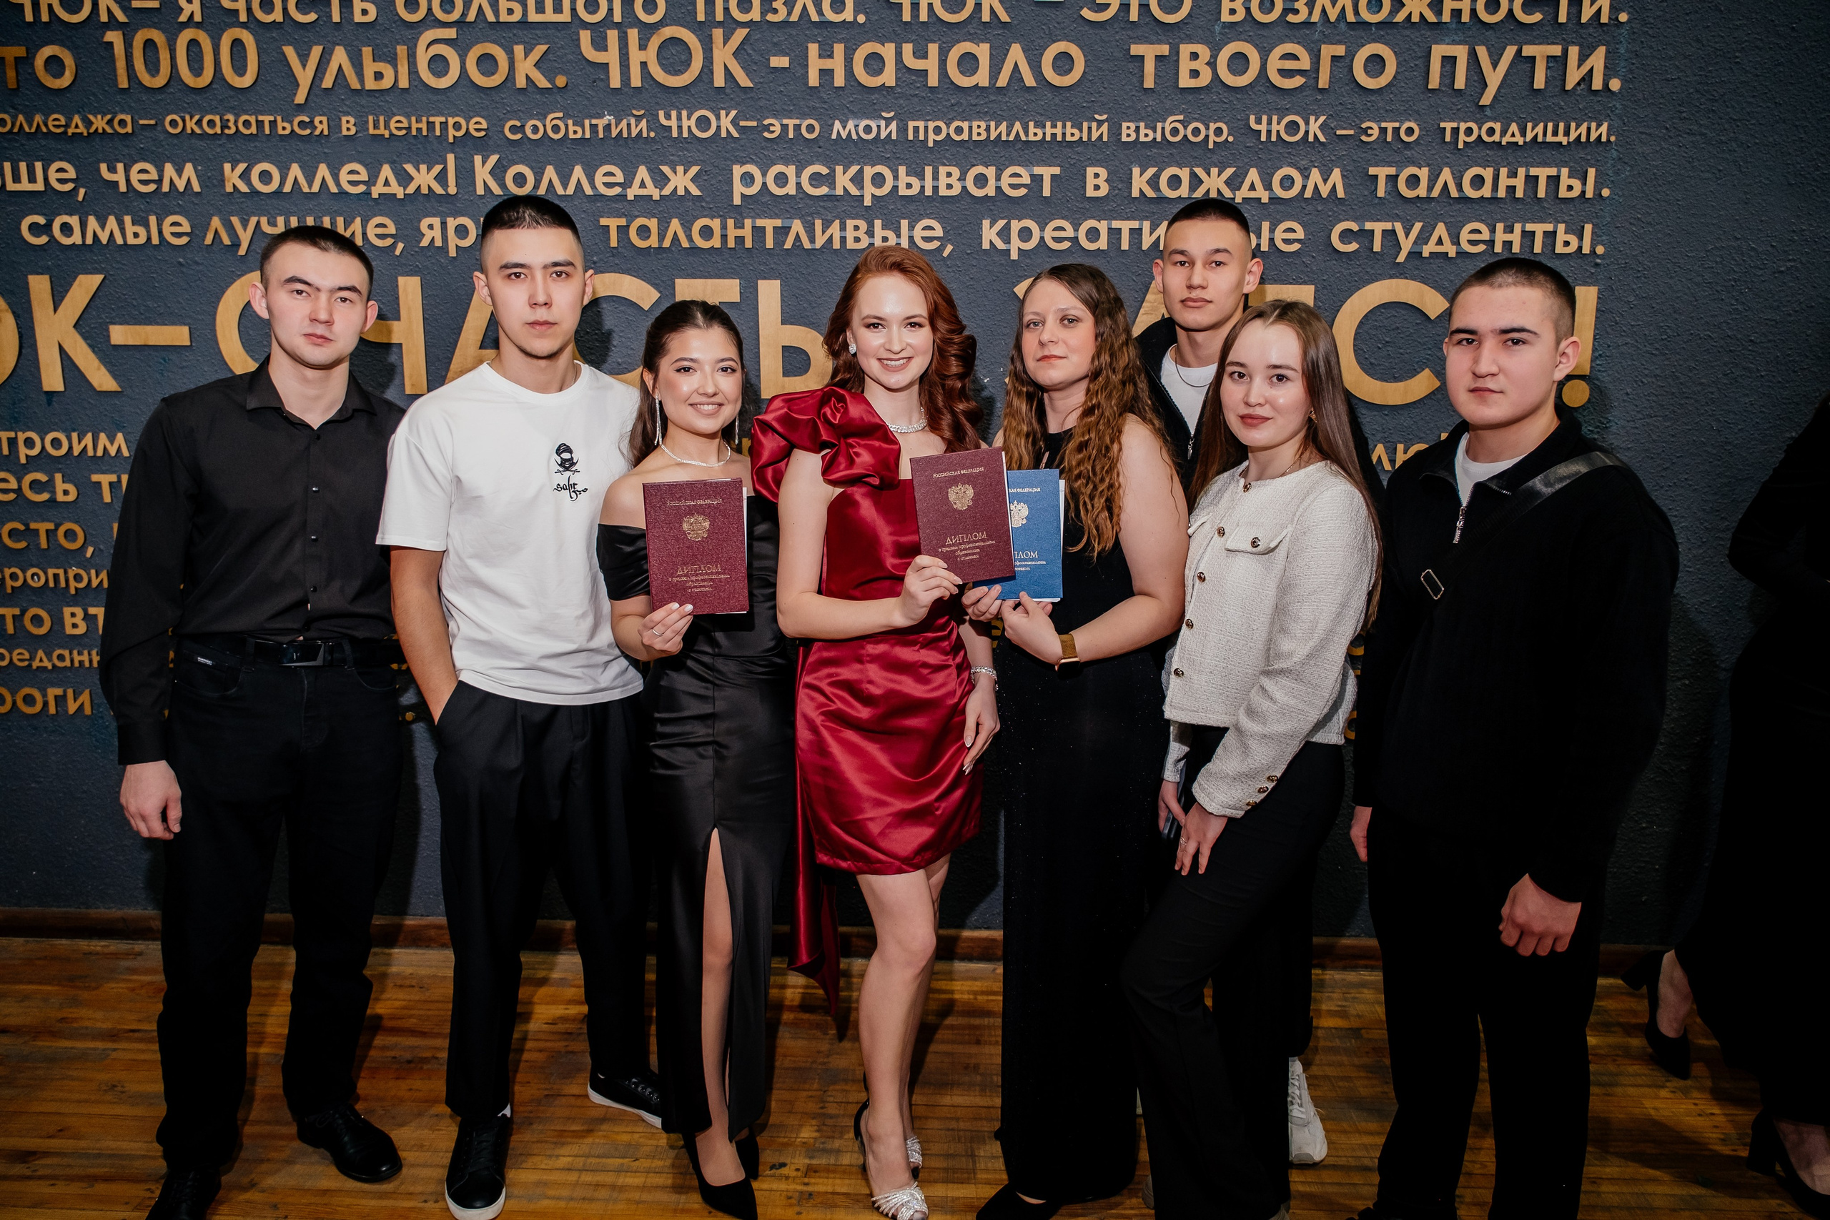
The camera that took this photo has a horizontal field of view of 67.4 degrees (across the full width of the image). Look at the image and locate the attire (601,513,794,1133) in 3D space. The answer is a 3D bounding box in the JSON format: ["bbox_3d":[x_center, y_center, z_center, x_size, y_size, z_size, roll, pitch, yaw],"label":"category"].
[{"bbox_3d":[-0.370,0.373,2.456,0.360,1.185,0.270,0,11,-3],"label":"attire"}]

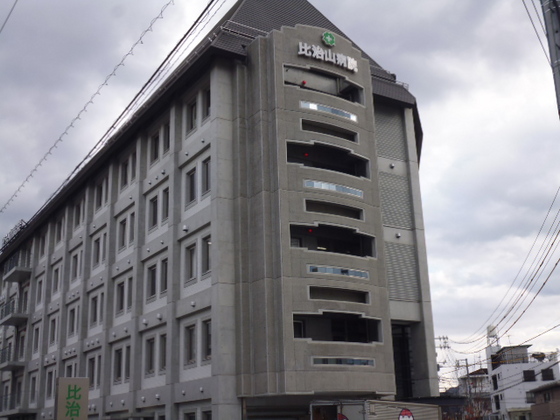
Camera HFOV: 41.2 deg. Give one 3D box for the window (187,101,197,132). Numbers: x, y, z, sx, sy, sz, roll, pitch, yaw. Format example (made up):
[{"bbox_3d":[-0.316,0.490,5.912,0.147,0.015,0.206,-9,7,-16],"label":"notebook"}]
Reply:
[{"bbox_3d":[-3.971,-4.322,34.094,0.150,1.520,1.020,9,-20,-30],"label":"window"}]

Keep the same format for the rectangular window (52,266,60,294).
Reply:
[{"bbox_3d":[-15.326,4.895,51.271,0.150,1.520,1.020,9,-20,-30],"label":"rectangular window"}]

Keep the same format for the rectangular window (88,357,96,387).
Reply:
[{"bbox_3d":[-10.593,9.262,42.227,0.203,1.593,1.120,9,-20,-30],"label":"rectangular window"}]

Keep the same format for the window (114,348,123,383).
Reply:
[{"bbox_3d":[-8.291,8.074,38.574,0.203,1.593,1.120,9,-20,-30],"label":"window"}]

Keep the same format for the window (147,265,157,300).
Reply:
[{"bbox_3d":[-6.077,3.535,35.955,0.203,1.593,1.120,9,-20,-30],"label":"window"}]

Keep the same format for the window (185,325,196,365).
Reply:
[{"bbox_3d":[-3.637,5.574,30.896,0.150,1.520,1.020,9,-20,-30],"label":"window"}]

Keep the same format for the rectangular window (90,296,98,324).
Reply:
[{"bbox_3d":[-10.681,5.913,43.262,0.203,1.593,1.120,9,-20,-30],"label":"rectangular window"}]

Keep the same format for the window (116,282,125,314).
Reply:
[{"bbox_3d":[-8.329,4.661,39.244,0.150,1.520,1.020,9,-20,-30],"label":"window"}]

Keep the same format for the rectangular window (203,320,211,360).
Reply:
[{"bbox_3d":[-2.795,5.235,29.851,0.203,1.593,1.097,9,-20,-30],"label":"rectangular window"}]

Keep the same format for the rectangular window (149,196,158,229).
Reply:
[{"bbox_3d":[-6.144,0.134,36.669,0.150,1.520,1.020,9,-20,-30],"label":"rectangular window"}]

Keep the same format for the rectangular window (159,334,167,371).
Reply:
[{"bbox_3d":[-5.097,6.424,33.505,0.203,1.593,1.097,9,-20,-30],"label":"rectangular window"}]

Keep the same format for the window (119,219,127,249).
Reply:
[{"bbox_3d":[-8.406,1.315,40.264,0.150,1.520,1.020,9,-20,-30],"label":"window"}]

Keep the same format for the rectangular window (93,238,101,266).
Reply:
[{"bbox_3d":[-10.768,2.577,44.293,0.203,1.593,1.120,9,-20,-30],"label":"rectangular window"}]

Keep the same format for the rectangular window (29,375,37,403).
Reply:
[{"bbox_3d":[-17.381,12.701,52.754,0.150,1.520,1.020,9,-20,-30],"label":"rectangular window"}]

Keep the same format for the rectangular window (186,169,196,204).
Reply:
[{"bbox_3d":[-3.863,-0.990,33.332,0.203,1.593,1.120,9,-20,-30],"label":"rectangular window"}]

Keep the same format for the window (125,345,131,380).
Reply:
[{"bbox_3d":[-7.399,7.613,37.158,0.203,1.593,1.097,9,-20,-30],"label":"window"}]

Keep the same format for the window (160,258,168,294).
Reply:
[{"bbox_3d":[-5.177,3.030,34.231,0.150,1.520,1.020,9,-20,-30],"label":"window"}]

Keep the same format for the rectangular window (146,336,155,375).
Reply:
[{"bbox_3d":[-5.945,6.781,34.565,0.150,1.520,1.020,9,-20,-30],"label":"rectangular window"}]

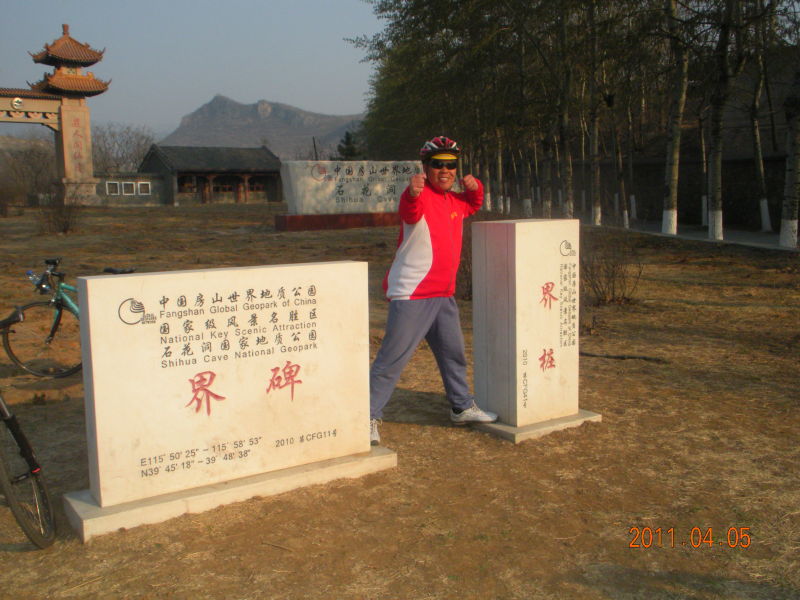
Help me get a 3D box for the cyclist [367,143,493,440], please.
[{"bbox_3d":[0.195,-0.064,4.721,0.770,1.700,0.560,-4,7,-24],"label":"cyclist"}]

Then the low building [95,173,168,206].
[{"bbox_3d":[-23.728,-9.441,71.347,6.200,2.950,3.000,-6,8,-34],"label":"low building"}]

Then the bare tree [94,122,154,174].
[{"bbox_3d":[-28.318,-13.827,84.903,6.200,8.200,5.600,-1,7,0],"label":"bare tree"}]

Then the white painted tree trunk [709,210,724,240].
[{"bbox_3d":[9.847,-2.322,25.927,0.410,0.960,0.410,-1,7,0],"label":"white painted tree trunk"}]

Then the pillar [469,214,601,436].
[{"bbox_3d":[0.757,0.140,4.981,0.698,1.218,0.568,-6,8,-35],"label":"pillar"}]

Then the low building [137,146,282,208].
[{"bbox_3d":[-16.877,-11.202,74.989,10.000,5.200,7.300,-6,8,-34],"label":"low building"}]

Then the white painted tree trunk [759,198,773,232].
[{"bbox_3d":[13.781,-3.186,31.371,0.380,1.220,0.380,-1,7,0],"label":"white painted tree trunk"}]

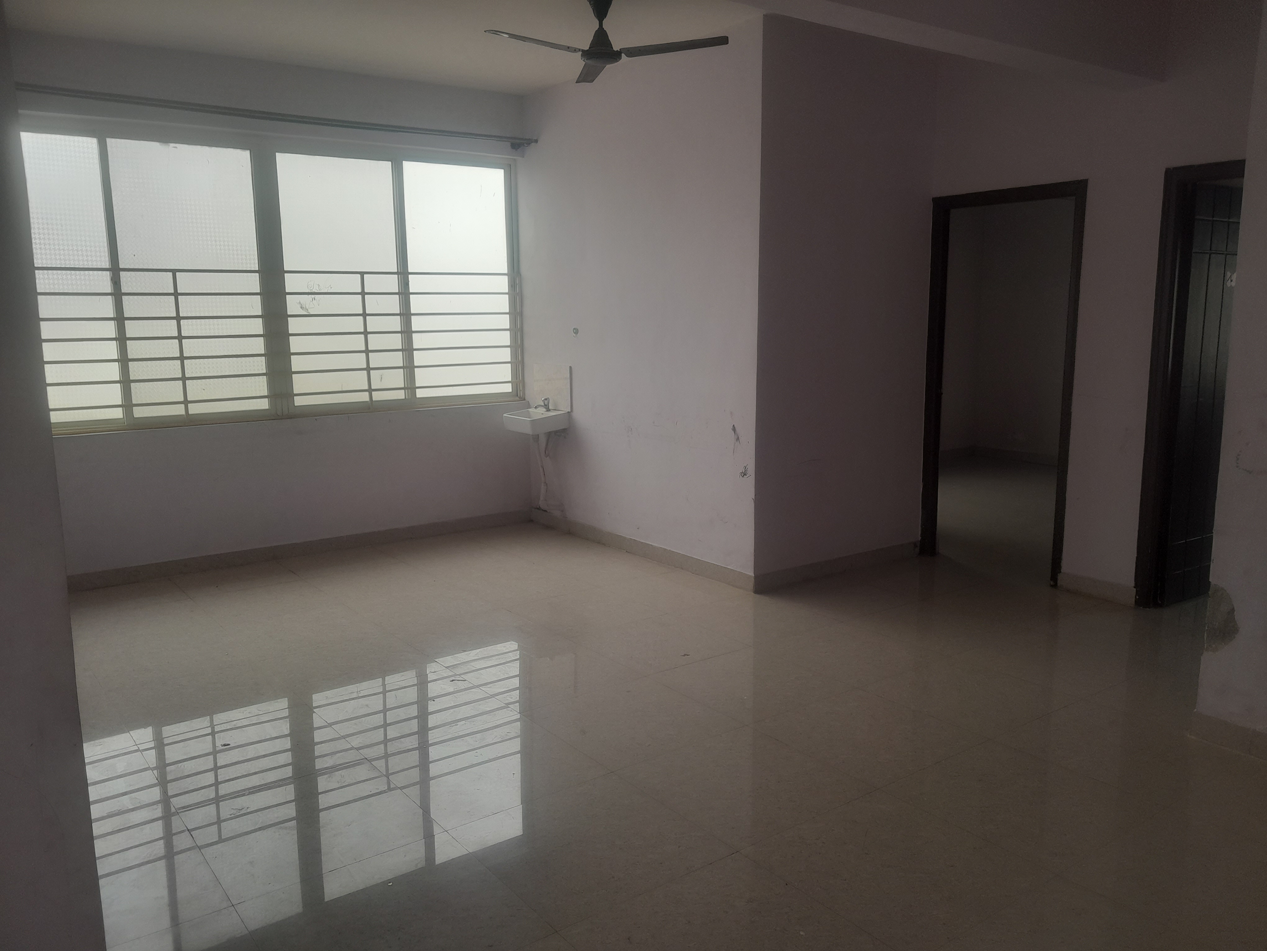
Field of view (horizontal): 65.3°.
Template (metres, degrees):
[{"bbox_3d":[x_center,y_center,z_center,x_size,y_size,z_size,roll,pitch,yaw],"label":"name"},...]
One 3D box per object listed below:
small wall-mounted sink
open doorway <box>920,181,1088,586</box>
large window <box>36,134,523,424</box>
[{"bbox_3d":[-0.669,-0.369,6.687,0.300,0.130,0.420,-7,11,-35],"label":"small wall-mounted sink"},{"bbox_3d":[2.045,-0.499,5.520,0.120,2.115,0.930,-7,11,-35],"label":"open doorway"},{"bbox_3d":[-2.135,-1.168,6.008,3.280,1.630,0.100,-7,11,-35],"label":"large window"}]

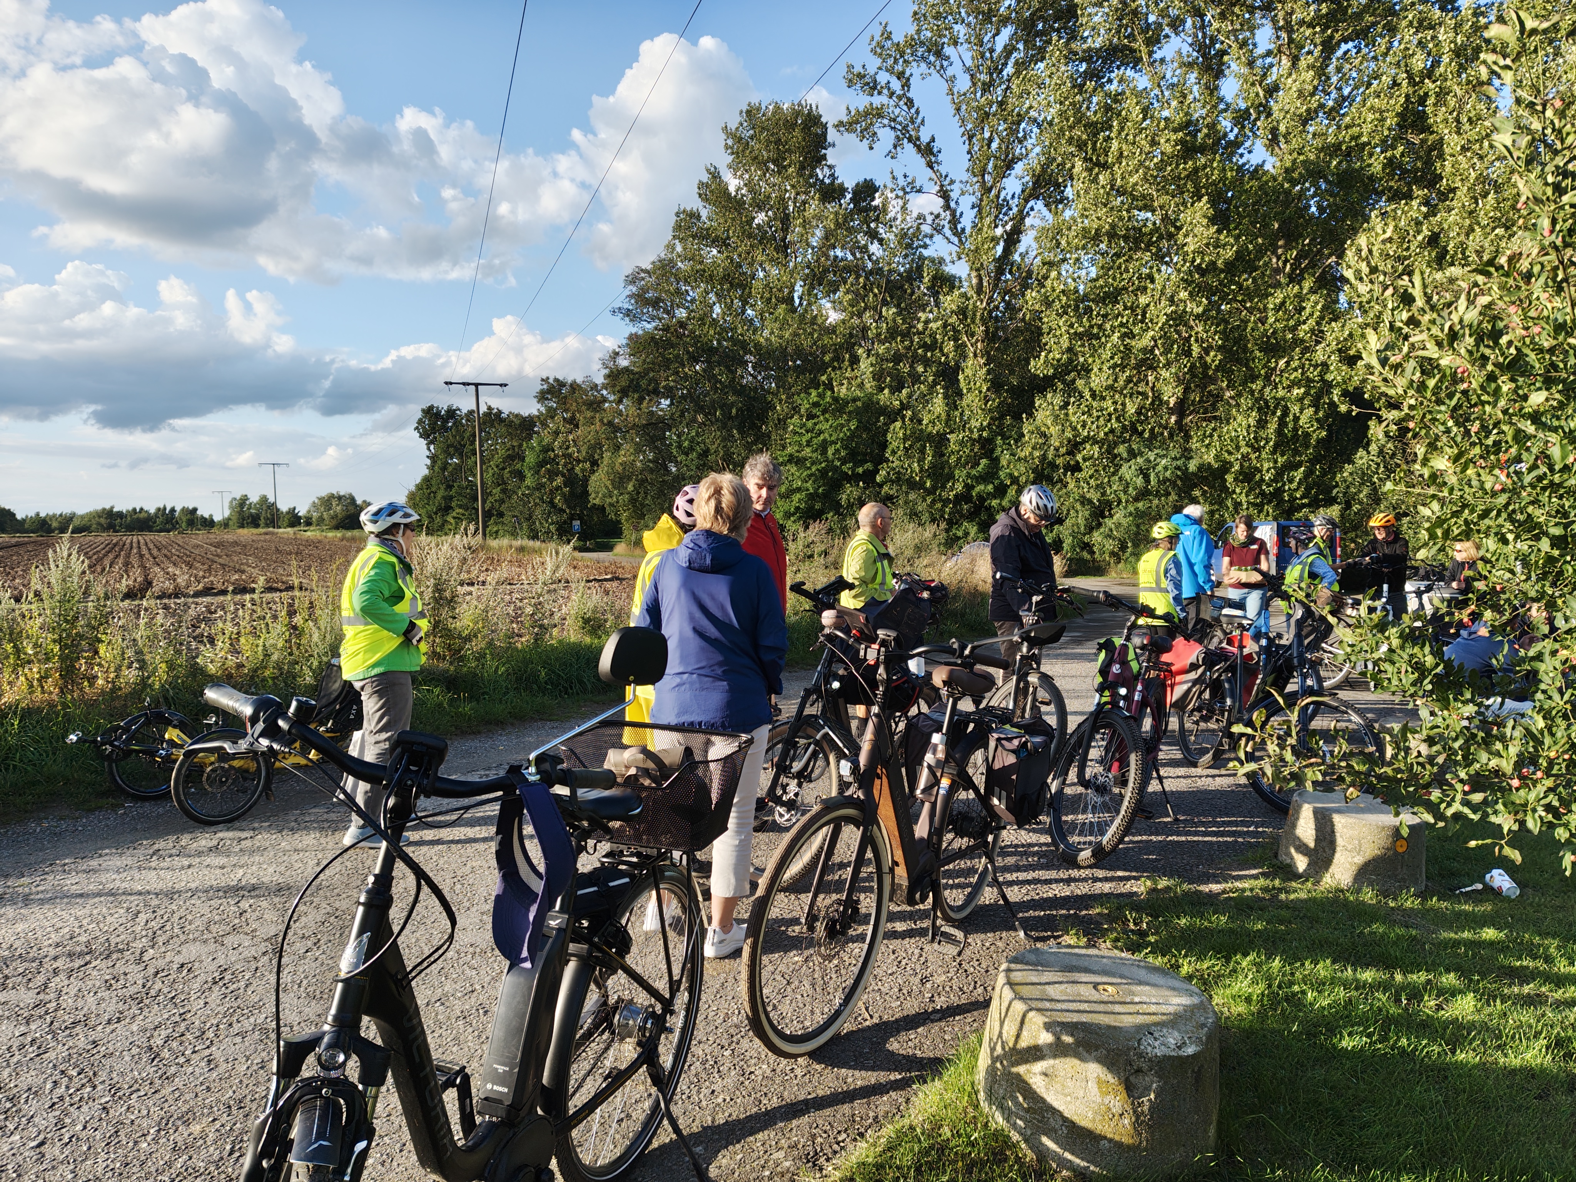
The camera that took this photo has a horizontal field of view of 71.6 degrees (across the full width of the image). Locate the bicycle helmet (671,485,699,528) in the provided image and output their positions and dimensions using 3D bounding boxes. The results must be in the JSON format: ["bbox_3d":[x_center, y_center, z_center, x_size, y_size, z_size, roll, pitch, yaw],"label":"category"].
[{"bbox_3d":[-0.380,-0.375,4.750,0.280,0.190,0.220,-3,4,-41],"label":"bicycle helmet"}]

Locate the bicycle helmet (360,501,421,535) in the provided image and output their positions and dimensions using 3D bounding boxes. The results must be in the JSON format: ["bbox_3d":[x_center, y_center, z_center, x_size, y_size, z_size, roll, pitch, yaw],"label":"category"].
[{"bbox_3d":[-1.940,-0.357,5.340,0.280,0.170,0.220,-1,3,-11],"label":"bicycle helmet"}]

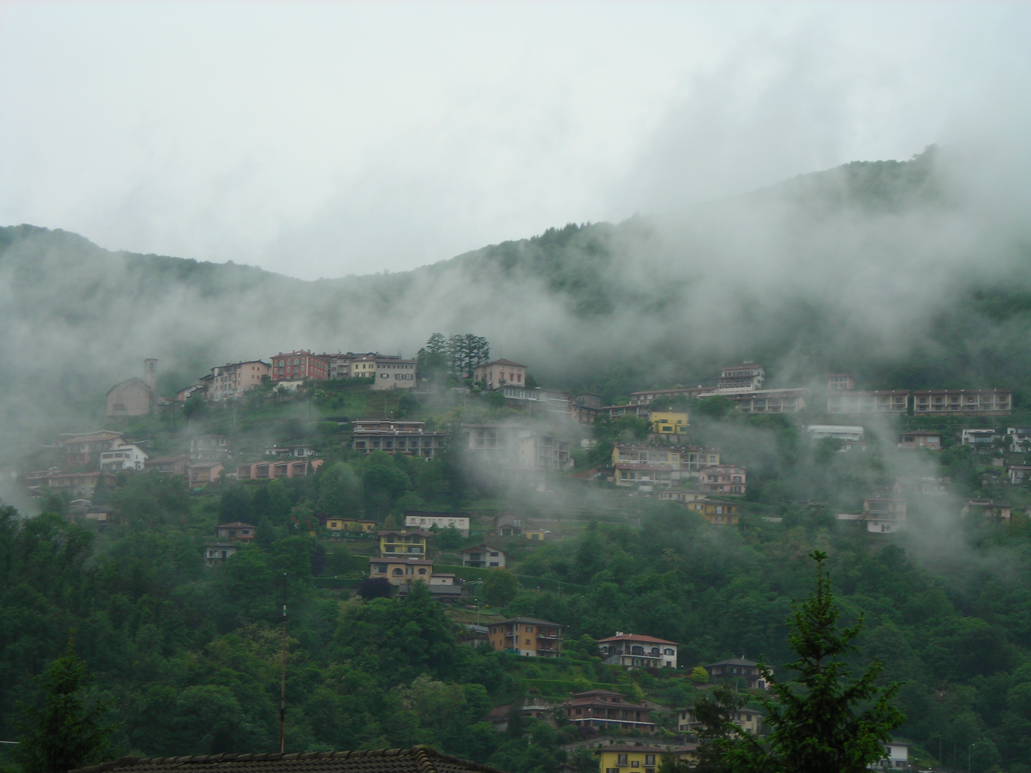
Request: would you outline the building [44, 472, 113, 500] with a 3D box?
[{"bbox_3d":[-130.400,30.110,1035.000,18.000,8.940,9.000,-4,-11,20],"label":"building"}]

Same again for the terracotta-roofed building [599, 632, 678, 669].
[{"bbox_3d":[28.190,60.660,790.000,16.600,8.430,9.500,9,-13,-41],"label":"terracotta-roofed building"}]

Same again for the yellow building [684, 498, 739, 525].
[{"bbox_3d":[59.130,37.940,1040.000,14.200,8.560,9.000,2,-10,-13],"label":"yellow building"}]

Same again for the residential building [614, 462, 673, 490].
[{"bbox_3d":[39.270,27.550,1060.000,17.300,8.240,8.500,3,-11,-14],"label":"residential building"}]

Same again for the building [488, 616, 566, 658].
[{"bbox_3d":[2.150,58.090,800.000,14.630,9.720,10.400,8,-13,-39],"label":"building"}]

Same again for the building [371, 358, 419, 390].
[{"bbox_3d":[-44.440,-3.810,1270.000,15.500,12.450,11.000,1,-10,-6],"label":"building"}]

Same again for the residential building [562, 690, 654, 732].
[{"bbox_3d":[19.620,69.540,740.000,11.000,9.350,20.000,-10,-14,43],"label":"residential building"}]

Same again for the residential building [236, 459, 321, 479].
[{"bbox_3d":[-73.530,26.220,1075.000,24.000,7.670,11.000,-3,-11,18],"label":"residential building"}]

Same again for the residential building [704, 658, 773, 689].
[{"bbox_3d":[55.090,70.920,850.000,15.000,7.690,9.800,8,-13,-38],"label":"residential building"}]

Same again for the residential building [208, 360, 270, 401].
[{"bbox_3d":[-99.280,-1.800,1245.000,13.500,15.510,18.480,9,-13,-42],"label":"residential building"}]

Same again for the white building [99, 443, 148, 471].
[{"bbox_3d":[-121.340,22.300,1070.000,9.370,9.550,12.200,-7,-12,36],"label":"white building"}]

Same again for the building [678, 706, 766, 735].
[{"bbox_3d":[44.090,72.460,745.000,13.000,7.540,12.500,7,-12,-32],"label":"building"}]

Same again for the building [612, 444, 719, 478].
[{"bbox_3d":[47.020,23.260,1085.000,32.000,9.970,10.000,2,-10,-13],"label":"building"}]

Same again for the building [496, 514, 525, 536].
[{"bbox_3d":[-1.450,41.390,1025.000,8.390,7.560,9.000,1,-10,-3],"label":"building"}]

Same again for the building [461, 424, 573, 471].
[{"bbox_3d":[0.230,19.660,1070.000,31.800,14.510,14.000,4,-11,-20],"label":"building"}]

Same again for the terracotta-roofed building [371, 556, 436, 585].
[{"bbox_3d":[-30.050,48.760,910.000,15.940,8.250,10.000,1,-10,-8],"label":"terracotta-roofed building"}]

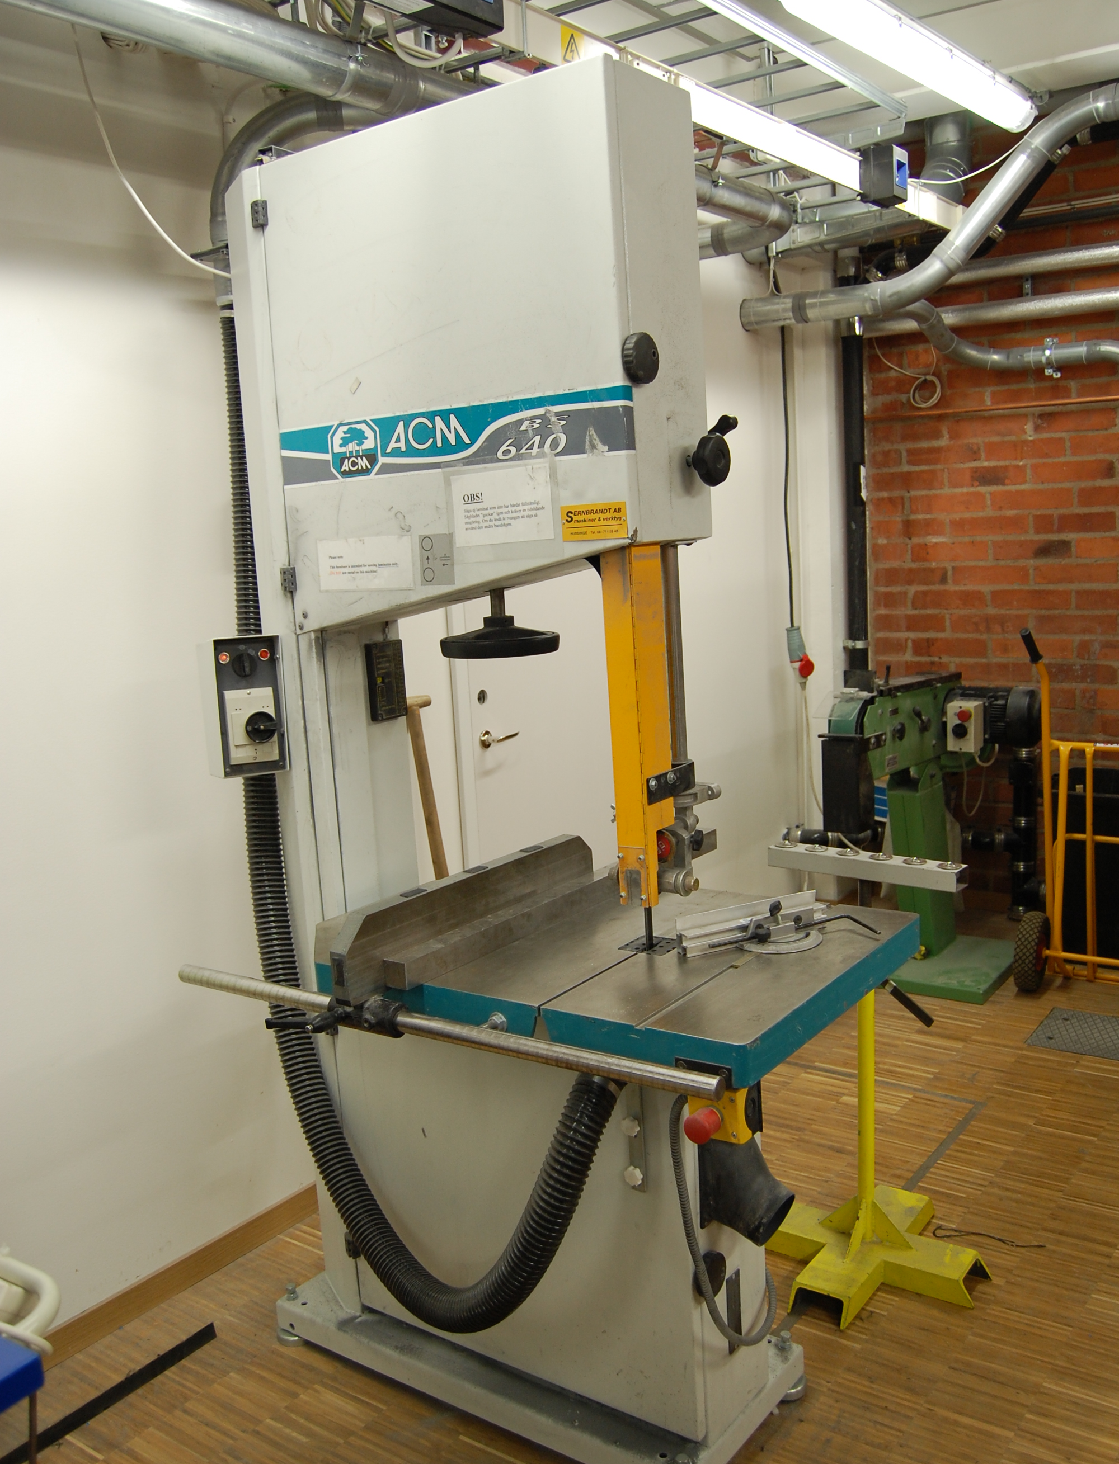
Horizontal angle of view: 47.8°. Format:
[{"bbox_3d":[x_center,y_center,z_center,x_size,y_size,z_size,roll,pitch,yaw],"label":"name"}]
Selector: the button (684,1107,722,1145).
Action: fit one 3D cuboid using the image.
[{"bbox_3d":[0.185,0.485,1.565,0.040,0.040,0.045,3,11,36],"label":"button"}]

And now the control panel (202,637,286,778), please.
[{"bbox_3d":[-0.585,-0.051,2.352,0.125,0.250,0.090,-7,10,-24],"label":"control panel"}]

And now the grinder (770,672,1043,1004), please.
[{"bbox_3d":[1.170,0.326,3.969,0.555,0.975,0.840,3,11,36],"label":"grinder"}]

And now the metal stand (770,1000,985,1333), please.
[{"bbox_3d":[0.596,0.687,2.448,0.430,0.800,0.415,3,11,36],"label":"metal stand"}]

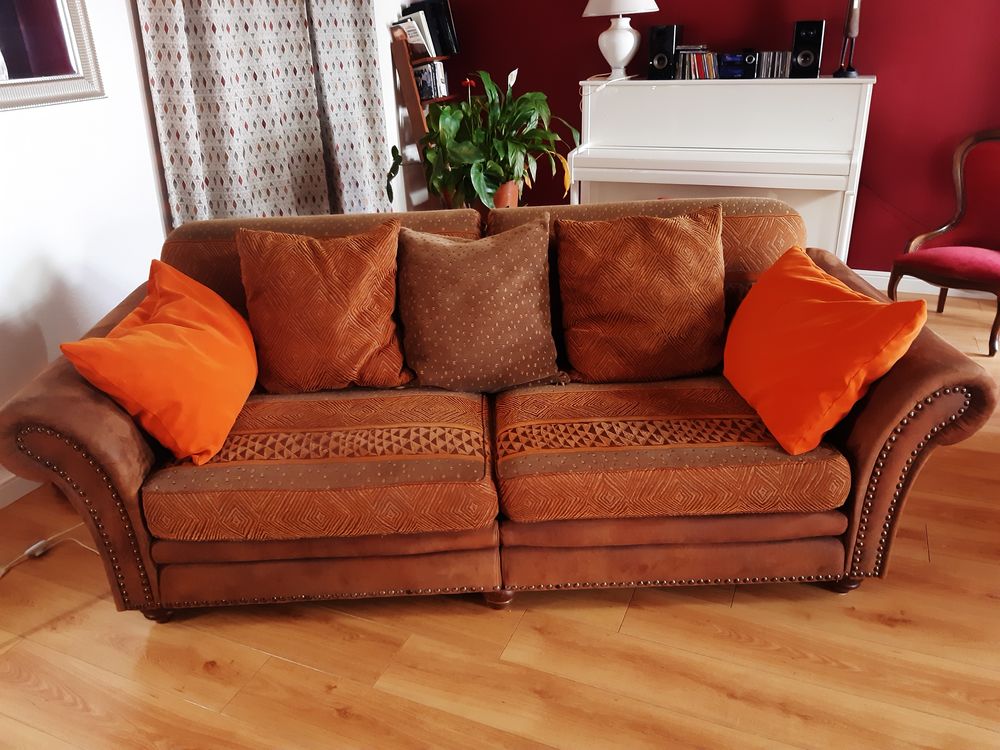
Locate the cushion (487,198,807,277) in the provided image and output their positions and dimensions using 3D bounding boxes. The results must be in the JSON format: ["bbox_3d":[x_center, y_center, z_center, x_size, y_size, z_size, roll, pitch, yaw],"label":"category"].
[{"bbox_3d":[0.440,-0.288,2.363,0.930,0.490,0.210,-2,14,0],"label":"cushion"}]

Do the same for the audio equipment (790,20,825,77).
[{"bbox_3d":[1.608,-1.691,3.921,0.150,0.270,0.200,7,23,20],"label":"audio equipment"}]

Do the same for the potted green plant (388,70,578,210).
[{"bbox_3d":[-0.086,-1.286,4.236,0.970,0.780,0.680,-2,24,0],"label":"potted green plant"}]

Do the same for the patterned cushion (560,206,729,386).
[{"bbox_3d":[0.383,-0.216,2.054,0.440,0.450,0.150,-4,5,-2],"label":"patterned cushion"}]

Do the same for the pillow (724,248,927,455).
[{"bbox_3d":[0.746,-0.080,1.847,0.150,0.410,0.420,21,18,-22],"label":"pillow"}]

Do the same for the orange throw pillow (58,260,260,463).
[{"bbox_3d":[-0.786,-0.045,1.821,0.150,0.400,0.410,-28,24,22],"label":"orange throw pillow"}]

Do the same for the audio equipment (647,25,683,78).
[{"bbox_3d":[0.917,-1.781,4.172,0.150,0.270,0.200,7,23,20],"label":"audio equipment"}]

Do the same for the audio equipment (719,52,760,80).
[{"bbox_3d":[1.273,-1.653,4.015,0.195,0.125,0.230,8,26,22],"label":"audio equipment"}]

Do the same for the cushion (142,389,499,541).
[{"bbox_3d":[-0.393,0.182,1.898,0.750,0.150,0.610,-2,22,-2],"label":"cushion"}]

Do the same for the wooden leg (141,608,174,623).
[{"bbox_3d":[-0.934,0.631,2.062,0.078,0.065,0.078,-2,24,0],"label":"wooden leg"}]

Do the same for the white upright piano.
[{"bbox_3d":[1.192,-1.044,4.253,1.511,1.166,0.590,7,23,20],"label":"white upright piano"}]

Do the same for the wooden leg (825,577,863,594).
[{"bbox_3d":[0.942,0.556,2.066,0.078,0.065,0.078,-2,24,0],"label":"wooden leg"}]

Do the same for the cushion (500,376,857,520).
[{"bbox_3d":[0.425,0.145,2.157,0.880,0.165,0.700,-2,24,0],"label":"cushion"}]

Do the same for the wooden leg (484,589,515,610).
[{"bbox_3d":[0.000,0.594,2.064,0.078,0.065,0.078,-2,24,0],"label":"wooden leg"}]

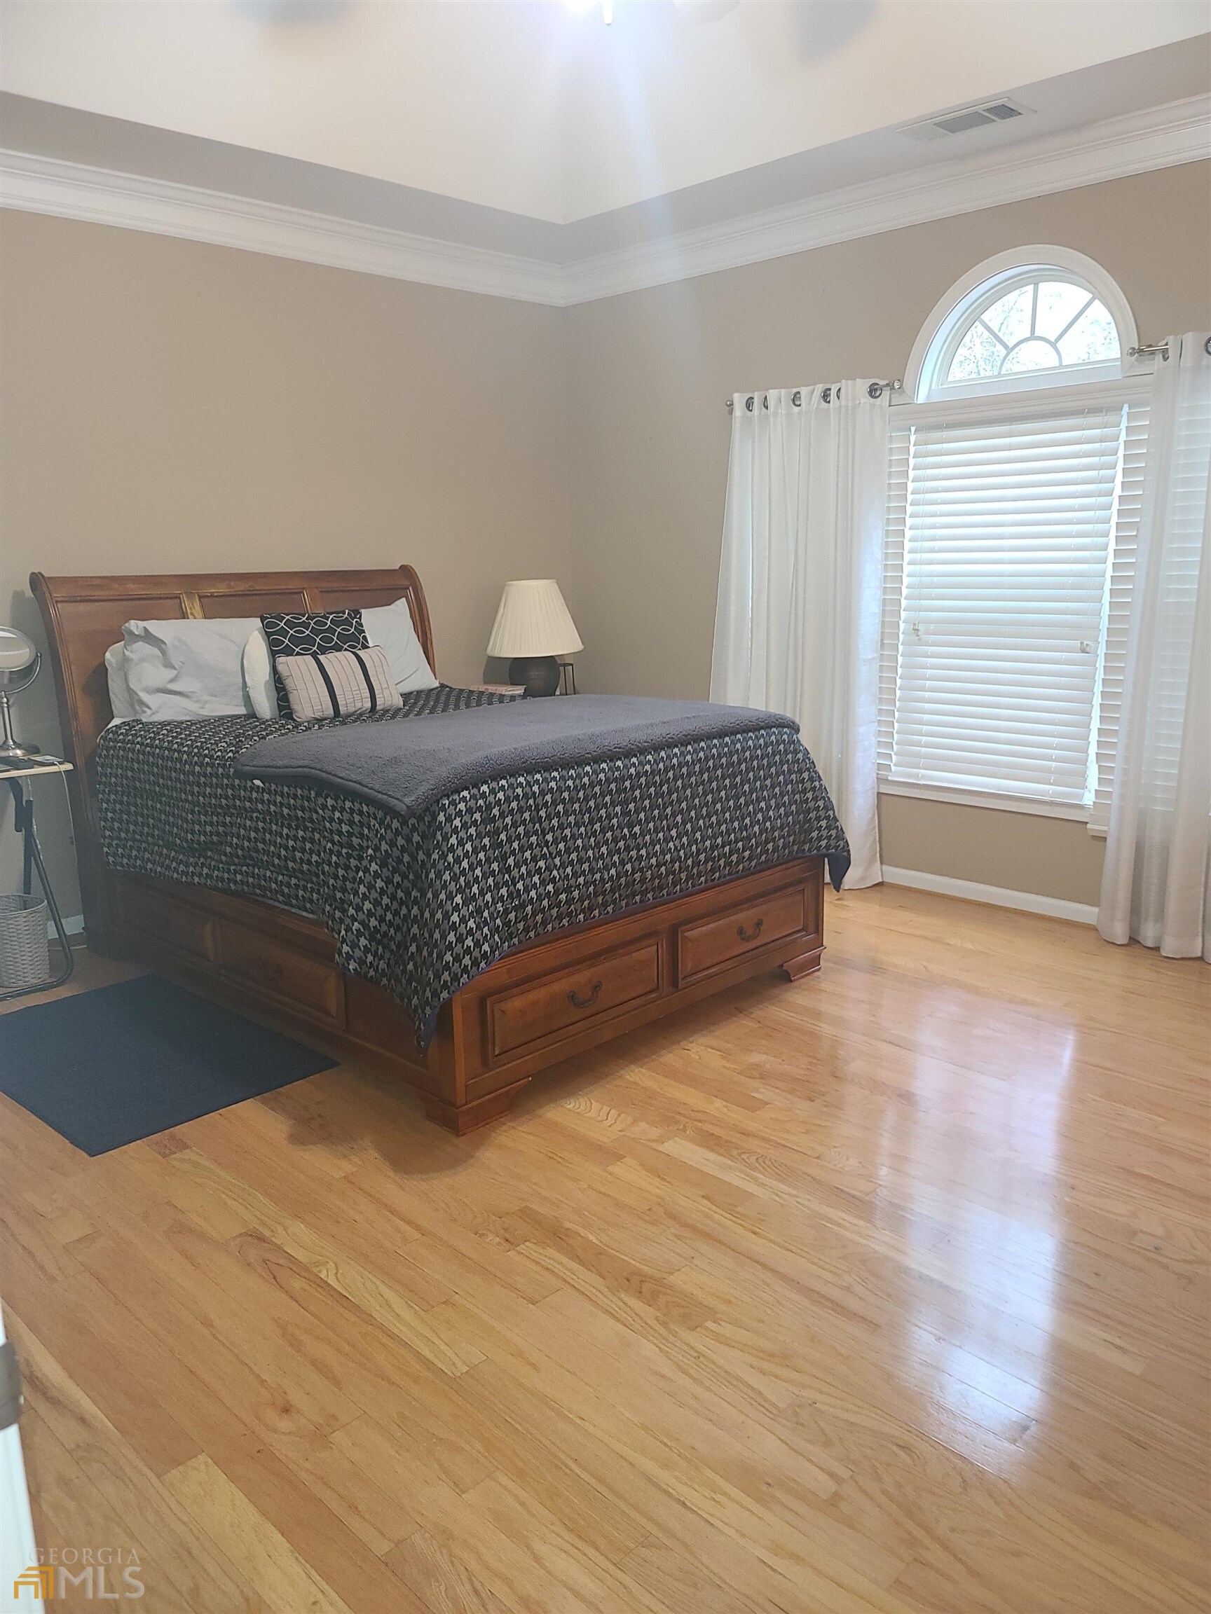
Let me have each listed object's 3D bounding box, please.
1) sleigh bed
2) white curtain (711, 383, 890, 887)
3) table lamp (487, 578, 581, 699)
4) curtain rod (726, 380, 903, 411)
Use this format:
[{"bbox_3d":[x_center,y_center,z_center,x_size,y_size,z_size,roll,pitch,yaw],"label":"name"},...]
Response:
[{"bbox_3d":[-0.646,-0.145,4.237,2.384,1.415,1.728,11,18,44],"label":"sleigh bed"},{"bbox_3d":[0.819,-0.750,5.203,0.931,2.123,0.149,11,18,44],"label":"white curtain"},{"bbox_3d":[-0.357,-0.820,5.744,0.469,0.589,0.469,-1,13,0],"label":"table lamp"},{"bbox_3d":[0.861,-1.747,4.947,0.894,0.051,0.074,11,18,44],"label":"curtain rod"}]

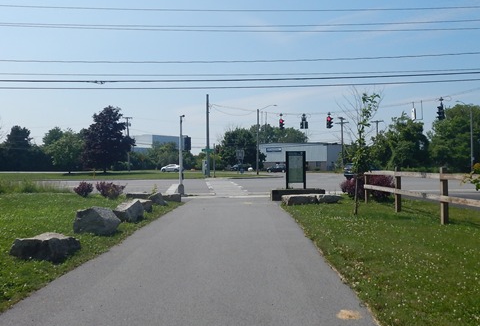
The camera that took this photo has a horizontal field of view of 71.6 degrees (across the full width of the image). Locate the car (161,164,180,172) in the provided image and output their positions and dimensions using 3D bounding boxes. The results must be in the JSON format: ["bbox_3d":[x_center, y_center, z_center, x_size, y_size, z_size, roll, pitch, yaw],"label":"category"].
[{"bbox_3d":[-14.242,1.265,69.500,4.500,1.470,1.800,0,0,2],"label":"car"}]

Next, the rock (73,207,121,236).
[{"bbox_3d":[-3.160,1.265,7.450,1.000,0.560,0.820,0,0,0],"label":"rock"}]

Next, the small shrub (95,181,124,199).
[{"bbox_3d":[-5.660,1.200,14.600,1.280,0.760,1.150,0,0,0],"label":"small shrub"}]

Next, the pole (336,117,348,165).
[{"bbox_3d":[21.602,-3.796,70.000,2.600,11.600,0.600,0,0,0],"label":"pole"}]

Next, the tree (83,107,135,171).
[{"bbox_3d":[-23.800,-4.300,60.000,9.500,12.100,9.200,0,0,0],"label":"tree"}]

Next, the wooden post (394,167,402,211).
[{"bbox_3d":[5.140,0.860,10.800,0.130,1.470,0.130,0,0,0],"label":"wooden post"}]

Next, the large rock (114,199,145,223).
[{"bbox_3d":[-2.980,1.270,9.000,0.780,0.550,0.880,0,0,0],"label":"large rock"}]

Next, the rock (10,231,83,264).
[{"bbox_3d":[-3.214,1.363,5.500,1.060,0.390,0.650,0,0,-14],"label":"rock"}]

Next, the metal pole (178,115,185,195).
[{"bbox_3d":[-2.971,-0.378,16.900,0.320,4.030,0.320,0,0,0],"label":"metal pole"}]

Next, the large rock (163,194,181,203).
[{"bbox_3d":[-2.869,1.462,14.000,0.800,0.310,0.550,0,0,0],"label":"large rock"}]

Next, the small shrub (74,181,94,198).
[{"bbox_3d":[-7.170,1.215,15.300,0.920,0.740,0.880,0,0,0],"label":"small shrub"}]

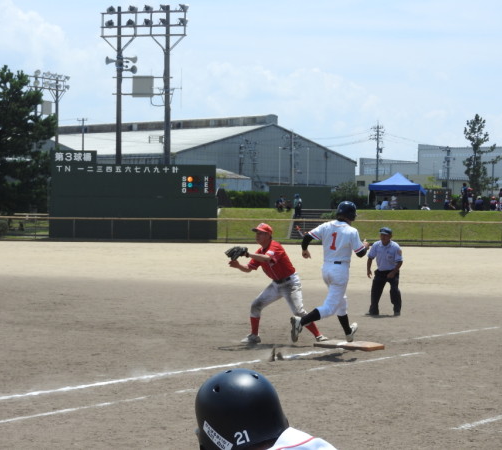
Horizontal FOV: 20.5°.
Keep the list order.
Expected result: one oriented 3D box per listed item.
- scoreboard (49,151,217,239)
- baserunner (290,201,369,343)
[{"bbox_3d":[-6.228,-1.617,73.500,8.900,4.650,0.600,1,1,0],"label":"scoreboard"},{"bbox_3d":[0.966,0.568,16.950,0.750,1.740,1.000,1,1,28],"label":"baserunner"}]

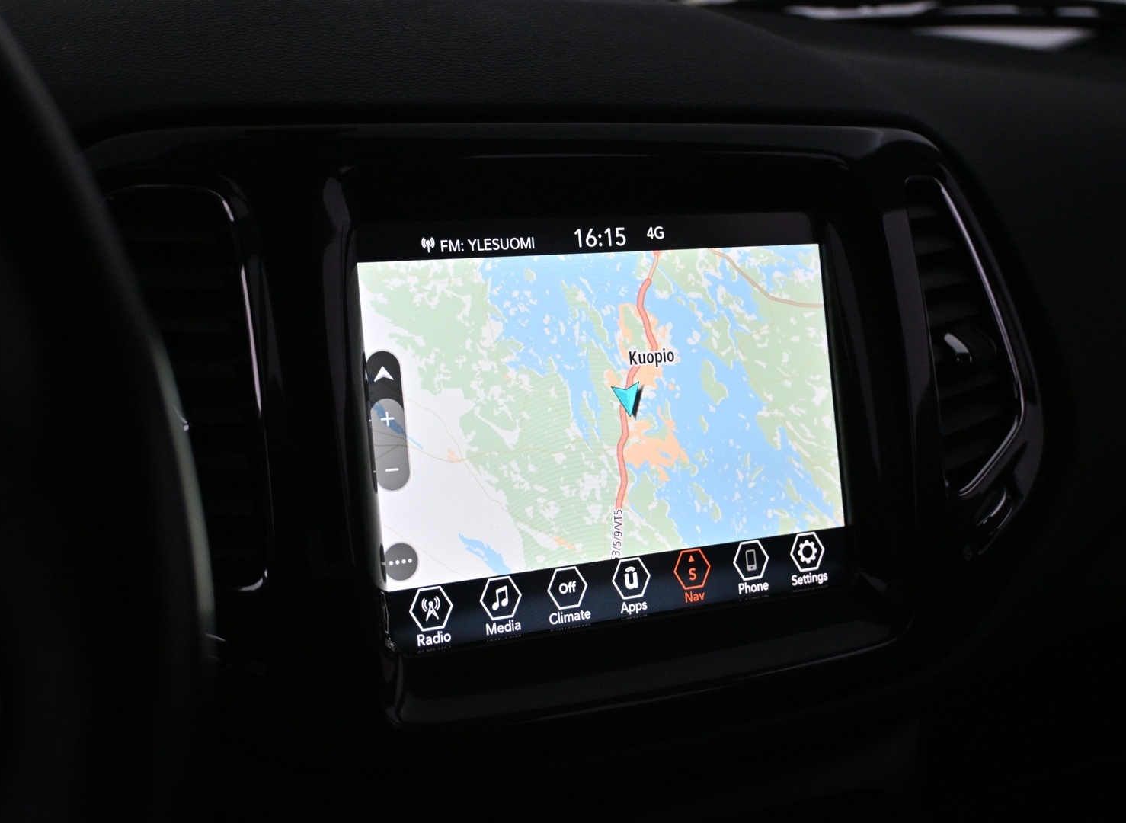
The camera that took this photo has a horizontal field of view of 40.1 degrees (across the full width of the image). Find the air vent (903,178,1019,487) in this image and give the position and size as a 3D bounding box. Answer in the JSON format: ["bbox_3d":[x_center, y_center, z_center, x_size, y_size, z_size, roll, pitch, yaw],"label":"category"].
[{"bbox_3d":[0.139,-0.028,0.582,0.030,0.116,0.064,-11,-1,43],"label":"air vent"}]

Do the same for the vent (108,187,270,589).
[{"bbox_3d":[-0.118,-0.004,0.452,0.064,0.116,0.030,-2,-4,-7],"label":"vent"}]

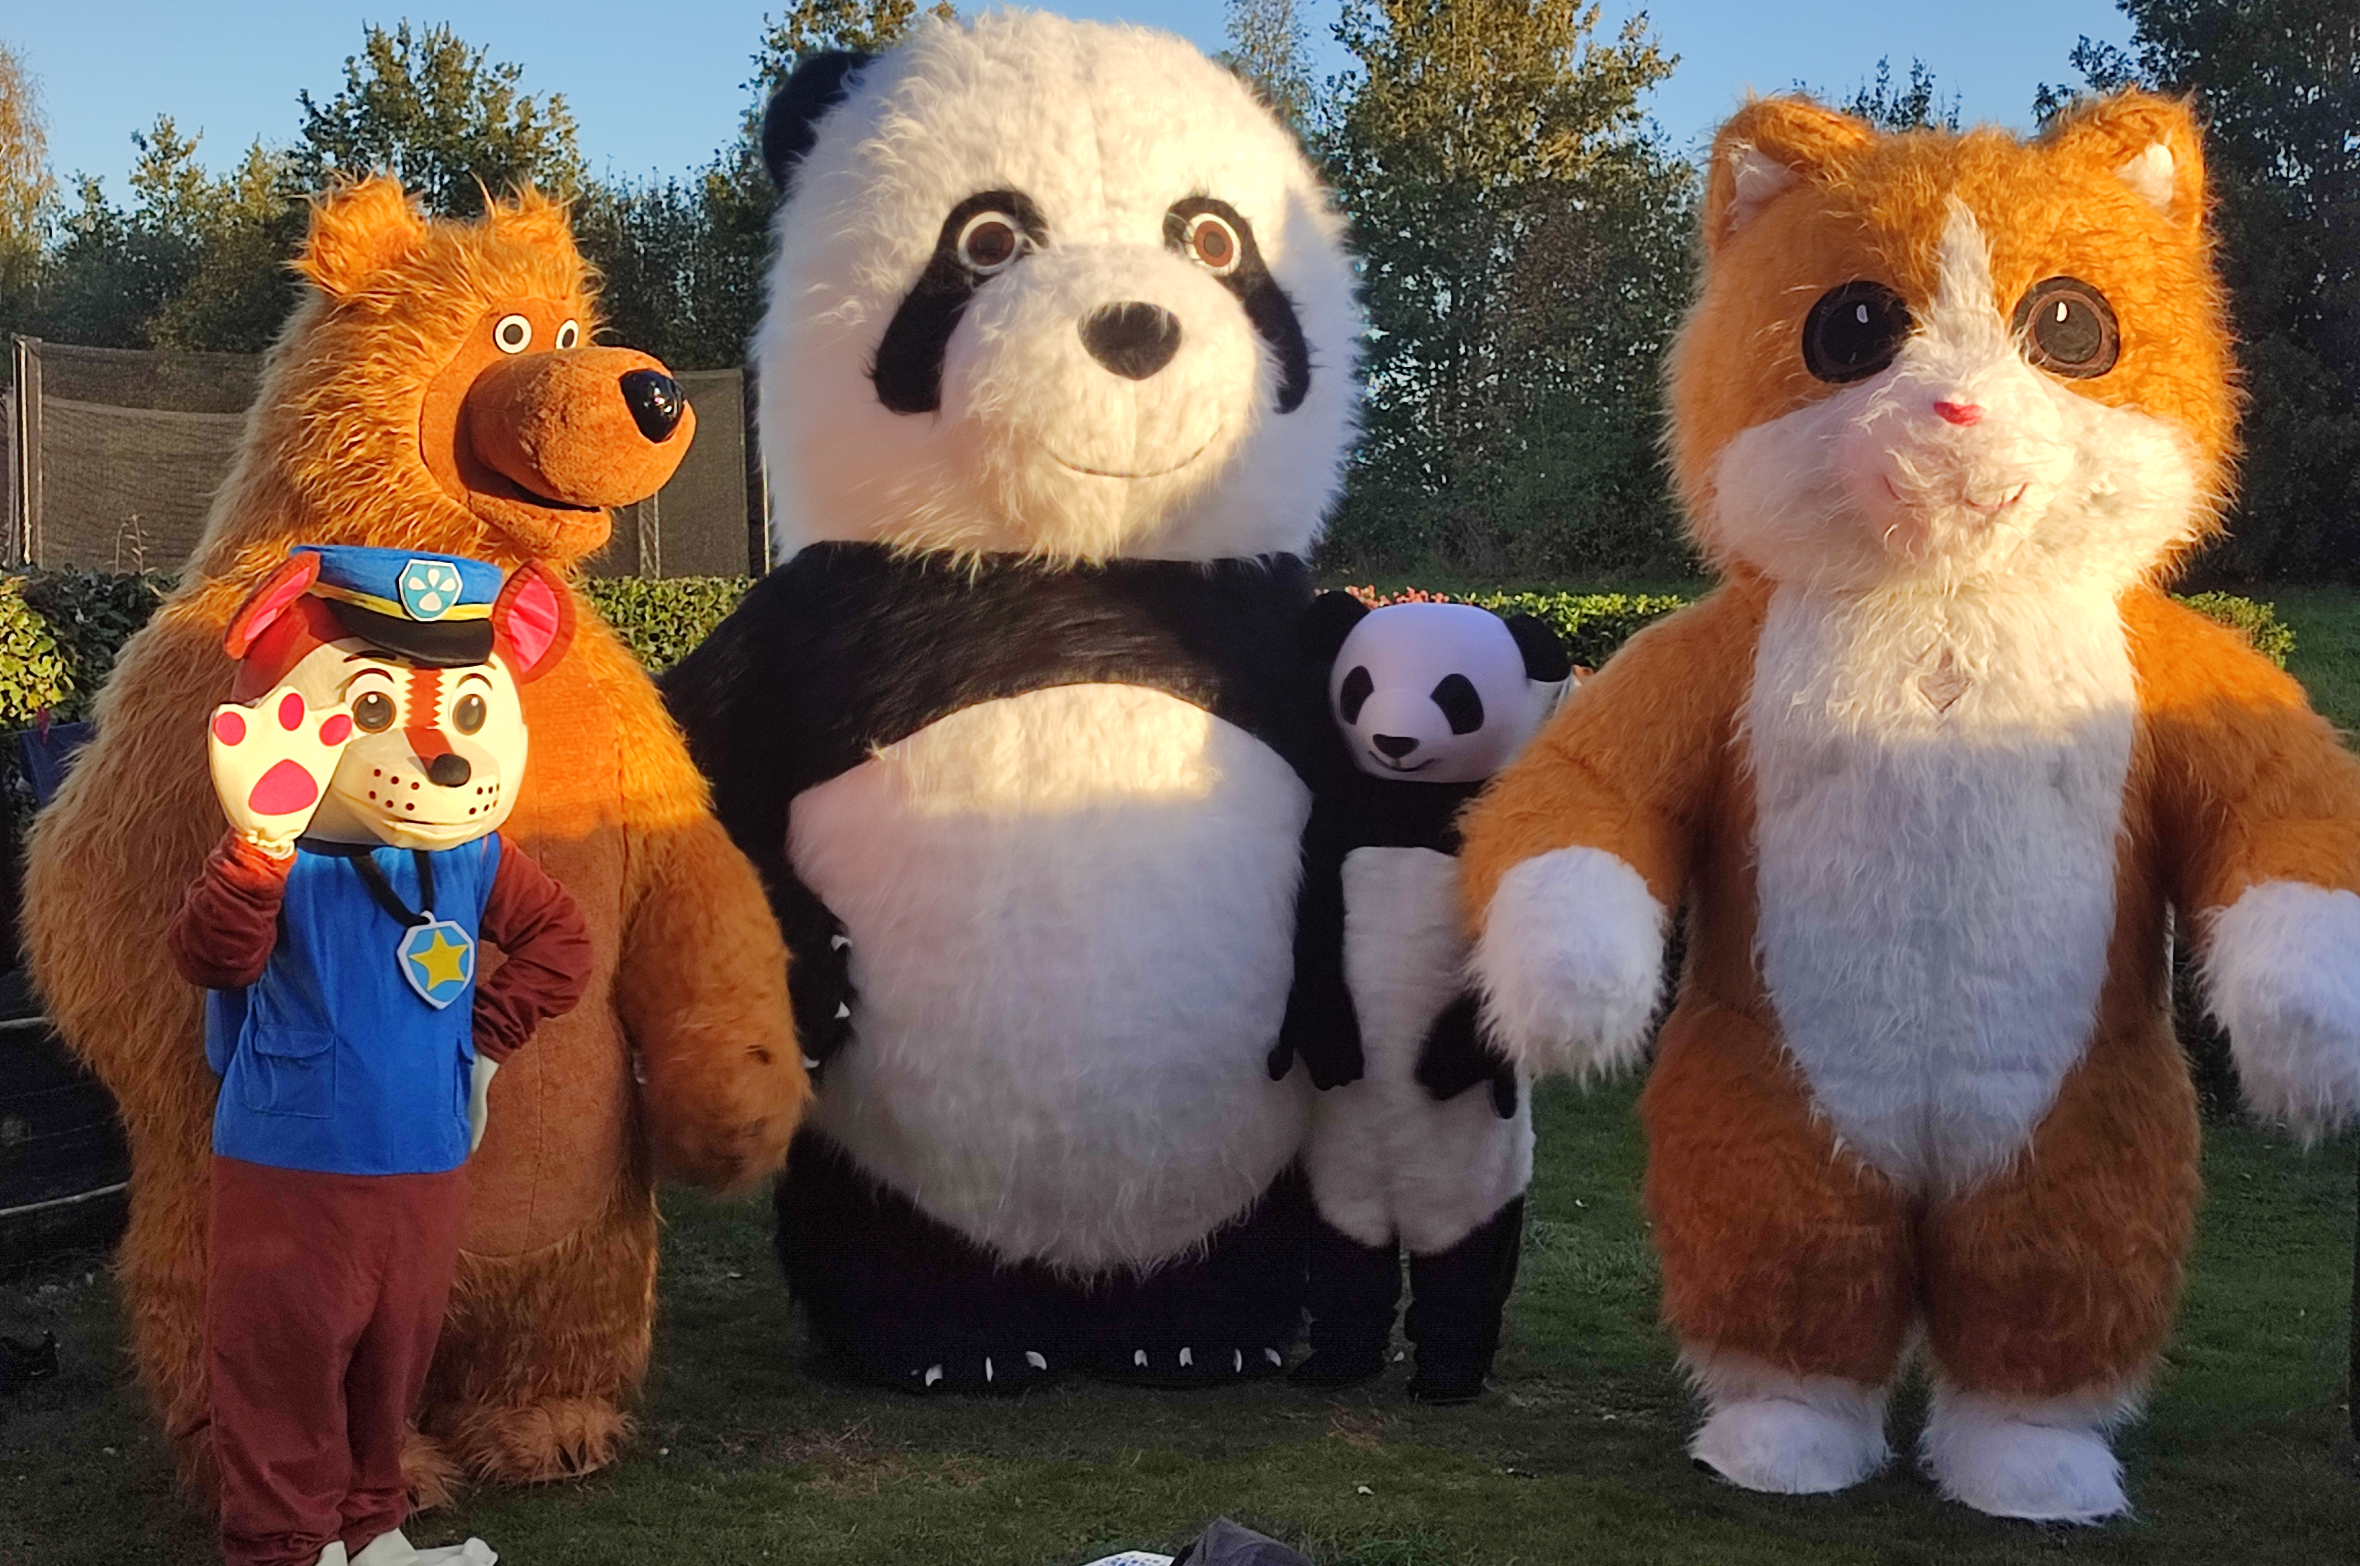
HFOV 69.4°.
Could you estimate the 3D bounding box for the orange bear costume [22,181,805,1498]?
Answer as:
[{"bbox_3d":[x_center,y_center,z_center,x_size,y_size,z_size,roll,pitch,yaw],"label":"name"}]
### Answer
[{"bbox_3d":[-1.470,0.106,3.436,1.250,2.450,1.400,3,5,40],"label":"orange bear costume"}]

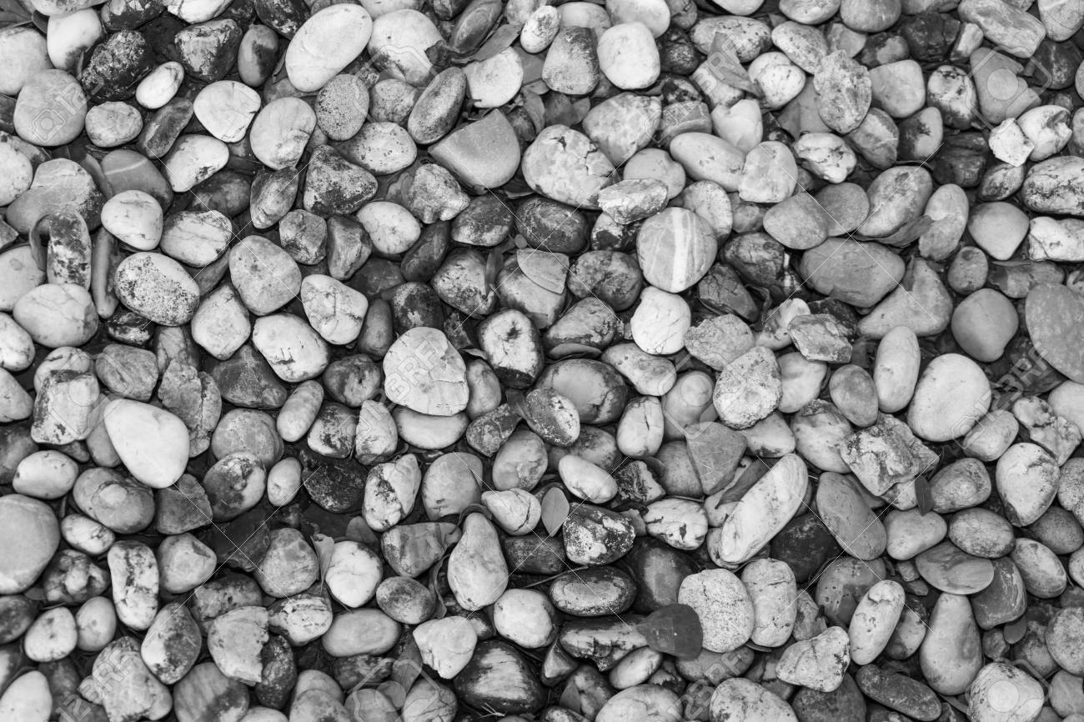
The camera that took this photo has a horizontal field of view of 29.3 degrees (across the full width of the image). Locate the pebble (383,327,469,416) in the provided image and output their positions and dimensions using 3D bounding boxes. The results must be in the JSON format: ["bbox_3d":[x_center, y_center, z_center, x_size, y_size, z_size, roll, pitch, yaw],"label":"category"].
[{"bbox_3d":[-0.067,0.006,1.200,0.049,0.027,0.051,0,76,0],"label":"pebble"}]

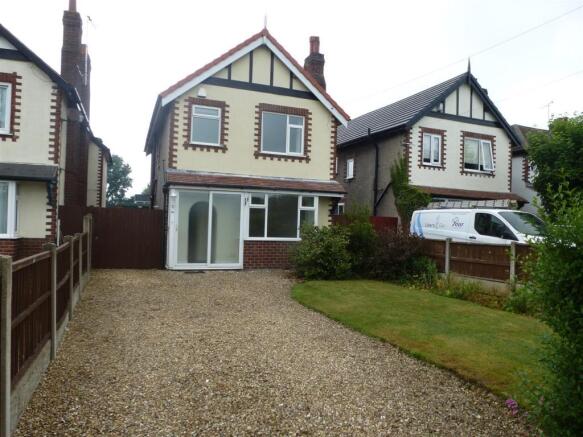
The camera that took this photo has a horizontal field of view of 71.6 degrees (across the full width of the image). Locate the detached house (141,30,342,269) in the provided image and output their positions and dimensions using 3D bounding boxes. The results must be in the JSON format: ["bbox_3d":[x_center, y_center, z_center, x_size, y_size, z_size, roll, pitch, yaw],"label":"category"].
[{"bbox_3d":[-2.507,-2.494,17.328,6.600,8.200,9.000,2,-1,-23],"label":"detached house"}]

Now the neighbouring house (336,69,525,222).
[{"bbox_3d":[5.789,-2.251,20.783,6.600,8.200,9.000,2,-1,-23],"label":"neighbouring house"}]

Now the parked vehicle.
[{"bbox_3d":[6.175,0.749,12.699,2.050,2.000,5.000,2,-1,-23],"label":"parked vehicle"}]

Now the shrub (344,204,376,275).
[{"bbox_3d":[1.973,0.624,11.900,1.150,2.030,1.100,1,-1,0],"label":"shrub"}]

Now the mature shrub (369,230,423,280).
[{"bbox_3d":[2.895,1.002,11.250,1.350,1.300,1.250,2,-1,-23],"label":"mature shrub"}]

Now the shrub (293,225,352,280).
[{"bbox_3d":[0.855,0.892,11.150,1.500,1.420,1.350,2,-1,-23],"label":"shrub"}]

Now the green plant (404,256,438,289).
[{"bbox_3d":[3.137,1.277,9.750,0.750,0.720,0.700,2,-1,-23],"label":"green plant"}]

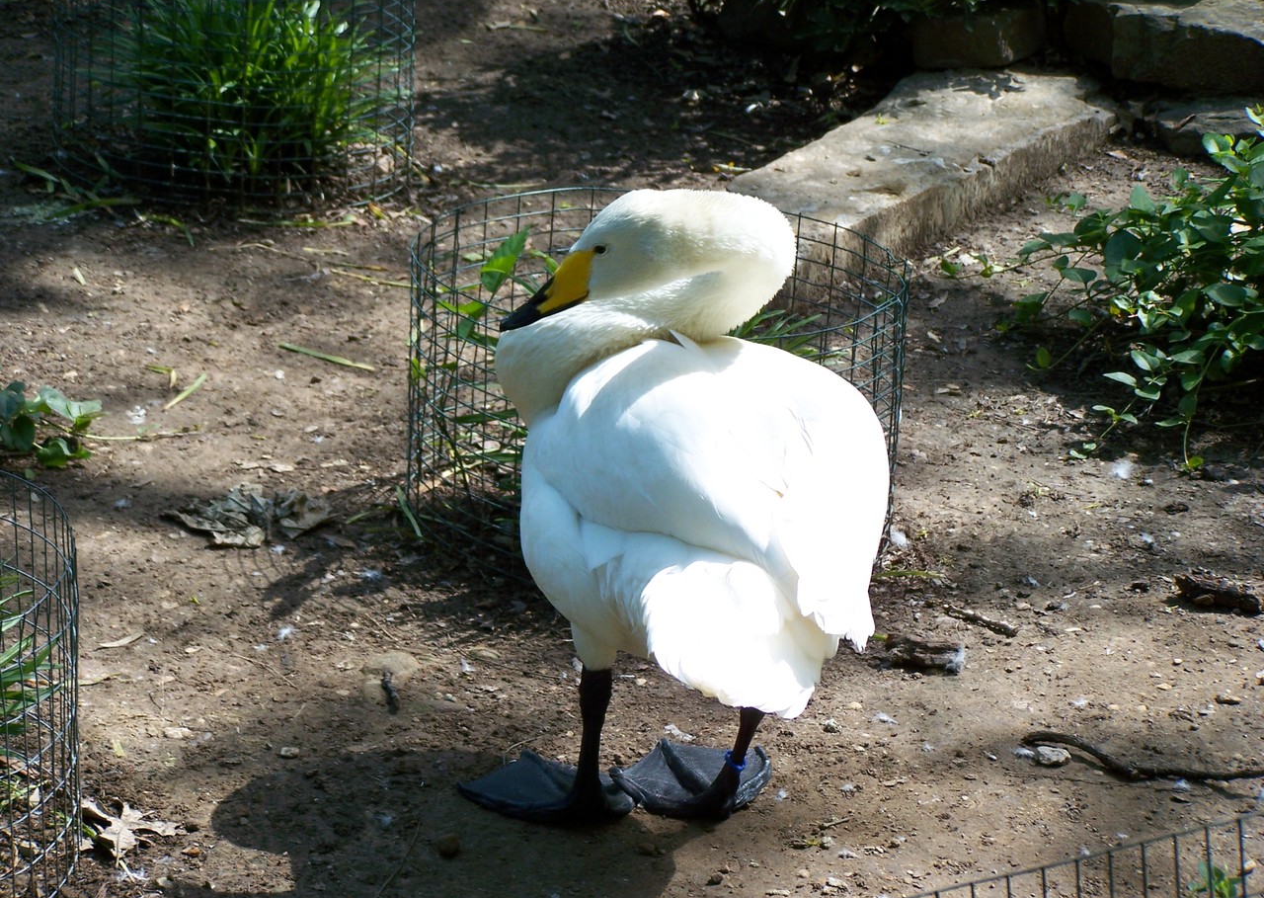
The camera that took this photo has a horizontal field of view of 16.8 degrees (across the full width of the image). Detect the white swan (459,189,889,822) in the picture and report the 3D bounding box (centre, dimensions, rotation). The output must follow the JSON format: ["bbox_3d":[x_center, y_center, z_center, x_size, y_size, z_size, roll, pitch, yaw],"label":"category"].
[{"bbox_3d":[0.050,0.073,4.101,0.355,0.540,0.670,-5,21,-22],"label":"white swan"}]

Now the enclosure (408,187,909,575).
[{"bbox_3d":[0.026,-0.062,4.768,0.550,0.310,0.550,3,20,0],"label":"enclosure"}]

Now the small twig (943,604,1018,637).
[{"bbox_3d":[0.376,0.182,4.628,0.092,0.013,0.015,18,25,36],"label":"small twig"}]

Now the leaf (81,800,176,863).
[{"bbox_3d":[-0.468,0.358,3.981,0.095,0.030,0.080,3,20,0],"label":"leaf"}]

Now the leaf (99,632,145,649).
[{"bbox_3d":[-0.531,0.195,4.453,0.016,0.010,0.058,20,26,39],"label":"leaf"}]

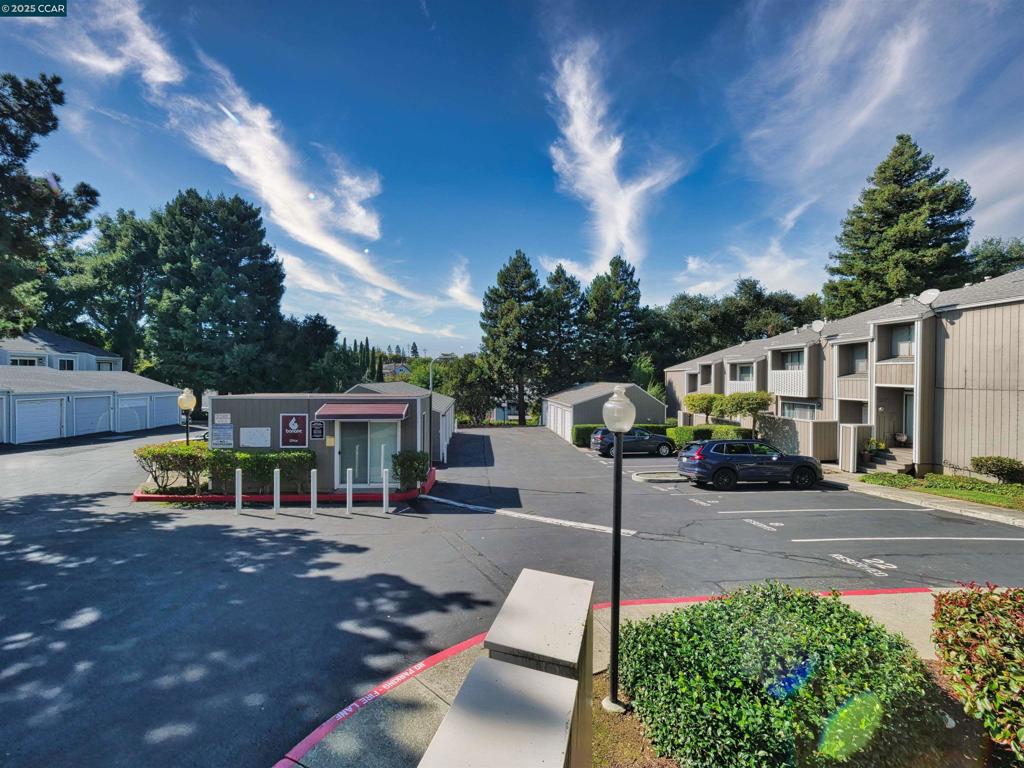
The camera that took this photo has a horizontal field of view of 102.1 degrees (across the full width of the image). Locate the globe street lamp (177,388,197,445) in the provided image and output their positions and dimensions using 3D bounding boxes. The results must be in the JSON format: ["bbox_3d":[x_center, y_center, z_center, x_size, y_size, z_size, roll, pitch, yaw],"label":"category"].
[{"bbox_3d":[-10.050,1.670,12.800,0.460,3.100,0.460,0,1,-5],"label":"globe street lamp"}]

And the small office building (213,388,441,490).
[{"bbox_3d":[-5.800,1.730,13.450,5.950,2.750,3.300,0,1,-5],"label":"small office building"}]

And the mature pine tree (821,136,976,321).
[{"bbox_3d":[30.800,-8.200,33.000,9.000,23.500,9.000,0,1,-5],"label":"mature pine tree"}]

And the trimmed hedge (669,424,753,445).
[{"bbox_3d":[10.200,3.000,21.900,2.200,1.600,5.000,0,1,-5],"label":"trimmed hedge"}]

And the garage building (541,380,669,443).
[{"bbox_3d":[6.700,1.950,32.900,6.700,4.050,11.000,0,1,-5],"label":"garage building"}]

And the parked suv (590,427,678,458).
[{"bbox_3d":[6.750,3.120,23.300,4.600,1.640,1.860,0,1,-5],"label":"parked suv"}]

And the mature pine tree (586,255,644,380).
[{"bbox_3d":[11.500,-5.000,46.000,6.400,18.800,6.400,0,1,-5],"label":"mature pine tree"}]

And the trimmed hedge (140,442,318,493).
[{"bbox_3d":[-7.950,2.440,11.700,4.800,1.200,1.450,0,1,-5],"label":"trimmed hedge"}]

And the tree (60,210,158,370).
[{"bbox_3d":[-39.000,-6.840,41.000,9.000,20.200,9.000,0,1,-5],"label":"tree"}]

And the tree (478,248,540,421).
[{"bbox_3d":[0.300,-4.600,41.000,6.800,17.400,6.800,0,1,-5],"label":"tree"}]

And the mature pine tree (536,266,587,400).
[{"bbox_3d":[5.550,-4.400,46.000,5.900,17.700,5.900,0,1,-5],"label":"mature pine tree"}]

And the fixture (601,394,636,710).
[{"bbox_3d":[1.025,1.630,4.100,0.330,3.200,0.330,0,1,-5],"label":"fixture"}]

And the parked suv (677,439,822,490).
[{"bbox_3d":[8.580,2.810,15.000,4.680,1.690,1.870,0,-3,-1],"label":"parked suv"}]

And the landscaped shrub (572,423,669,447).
[{"bbox_3d":[7.350,3.500,28.200,6.600,1.370,1.300,0,1,-5],"label":"landscaped shrub"}]

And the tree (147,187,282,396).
[{"bbox_3d":[-28.200,-7.650,40.200,11.000,22.000,10.800,0,1,-5],"label":"tree"}]

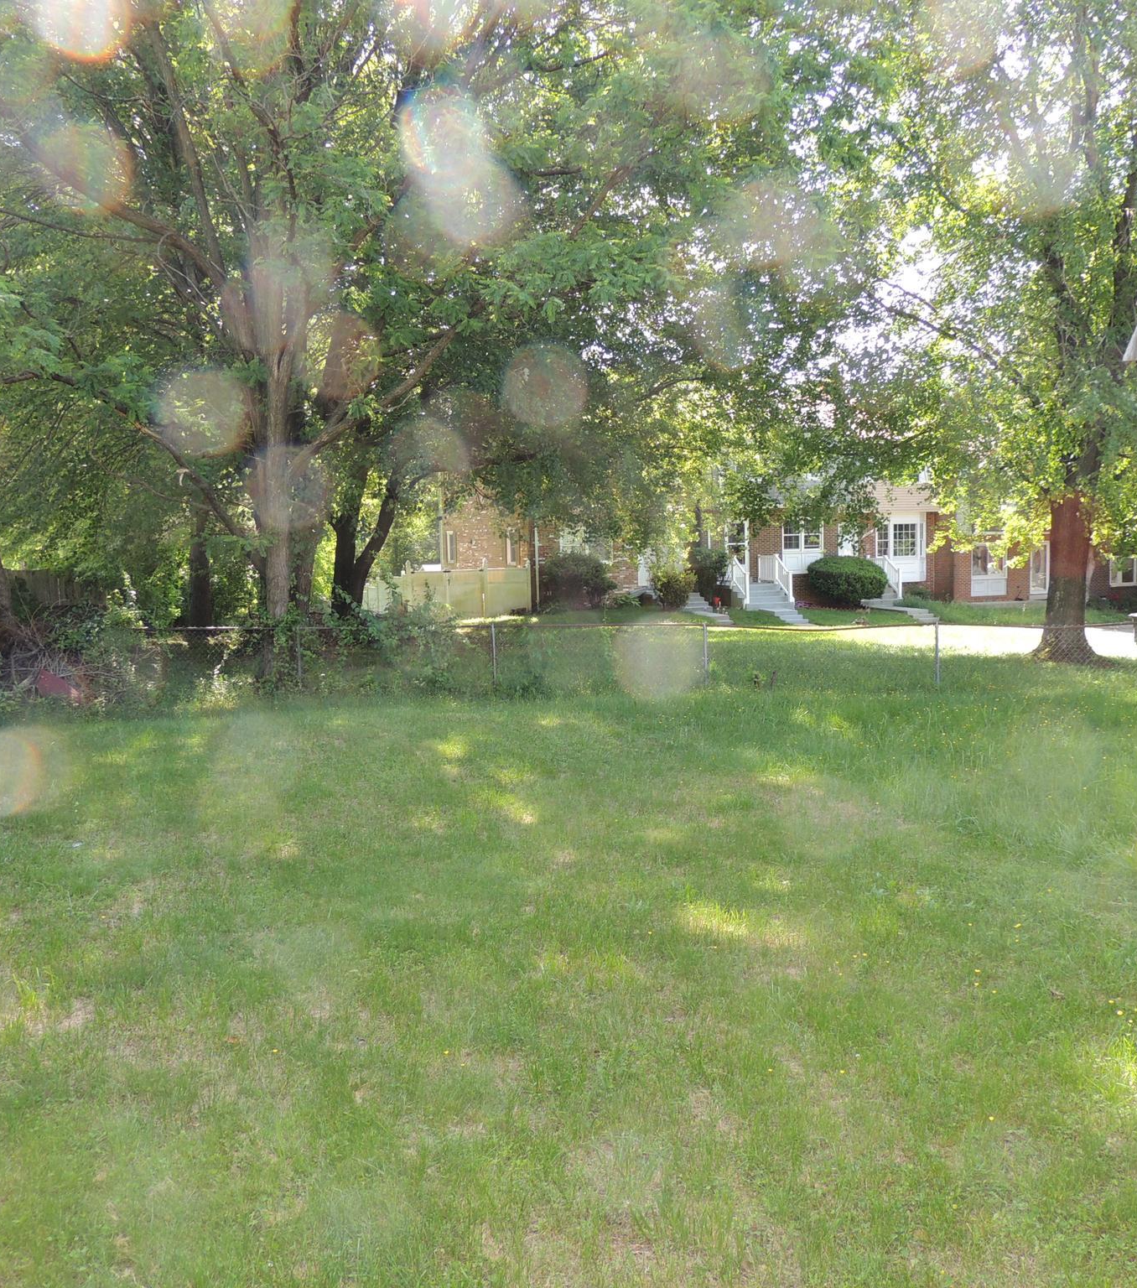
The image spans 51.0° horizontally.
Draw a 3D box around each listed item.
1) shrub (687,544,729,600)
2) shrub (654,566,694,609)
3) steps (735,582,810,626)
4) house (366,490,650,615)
[{"bbox_3d":[4.468,-2.288,37.949,1.327,1.760,1.250,-1,5,0],"label":"shrub"},{"bbox_3d":[3.242,-1.714,36.657,1.202,1.295,1.150,-1,5,0],"label":"shrub"},{"bbox_3d":[6.465,-1.257,38.227,1.900,1.320,2.300,-3,5,-24],"label":"steps"},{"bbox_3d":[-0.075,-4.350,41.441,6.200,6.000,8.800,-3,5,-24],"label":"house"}]

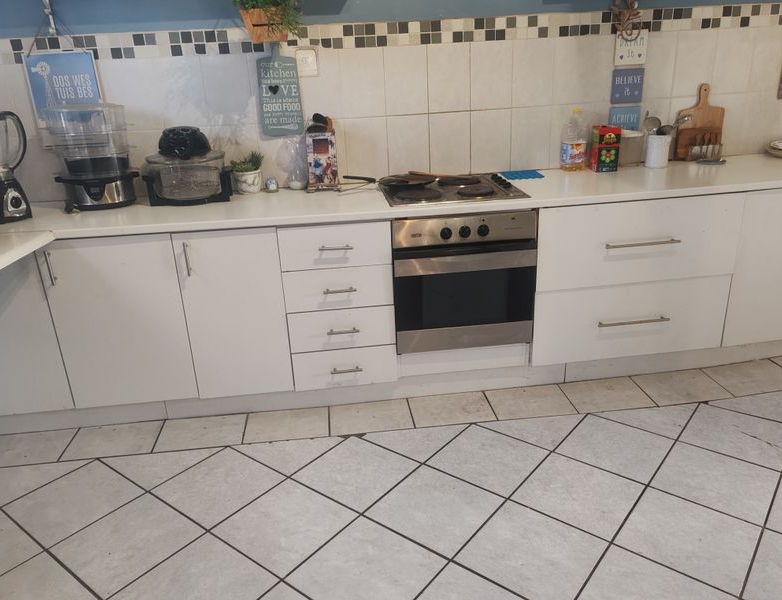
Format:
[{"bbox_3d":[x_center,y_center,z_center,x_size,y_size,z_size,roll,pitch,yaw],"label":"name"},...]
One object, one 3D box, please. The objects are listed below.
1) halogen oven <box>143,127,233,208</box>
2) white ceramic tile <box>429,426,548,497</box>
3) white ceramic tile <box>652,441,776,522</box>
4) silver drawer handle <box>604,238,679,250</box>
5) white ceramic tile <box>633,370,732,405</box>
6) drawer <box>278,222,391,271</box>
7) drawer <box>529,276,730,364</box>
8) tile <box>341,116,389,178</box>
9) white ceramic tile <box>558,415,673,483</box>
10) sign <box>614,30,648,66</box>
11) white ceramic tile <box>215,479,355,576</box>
[{"bbox_3d":[-0.880,-0.592,2.715,0.385,0.306,0.335,-6,20,-10],"label":"halogen oven"},{"bbox_3d":[0.368,0.598,2.348,0.354,0.010,0.345,13,25,37],"label":"white ceramic tile"},{"bbox_3d":[1.152,0.640,2.214,0.350,0.012,0.350,13,25,37],"label":"white ceramic tile"},{"bbox_3d":[1.052,-0.238,2.616,0.326,0.013,0.035,-5,20,-5],"label":"silver drawer handle"},{"bbox_3d":[1.303,0.396,2.805,0.350,0.010,0.263,-5,20,-5],"label":"white ceramic tile"},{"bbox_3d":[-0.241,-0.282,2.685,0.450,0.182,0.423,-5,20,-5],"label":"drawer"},{"bbox_3d":[1.051,0.028,2.967,0.900,0.352,0.460,-4,20,-5],"label":"drawer"},{"bbox_3d":[-0.114,-0.728,2.981,0.200,0.285,0.012,-4,20,-5],"label":"tile"},{"bbox_3d":[0.873,0.574,2.429,0.353,0.010,0.353,13,25,37],"label":"white ceramic tile"},{"bbox_3d":[1.140,-1.193,2.959,0.156,0.152,0.012,-4,20,-5],"label":"sign"},{"bbox_3d":[-0.350,0.746,2.072,0.350,0.012,0.350,13,25,37],"label":"white ceramic tile"}]

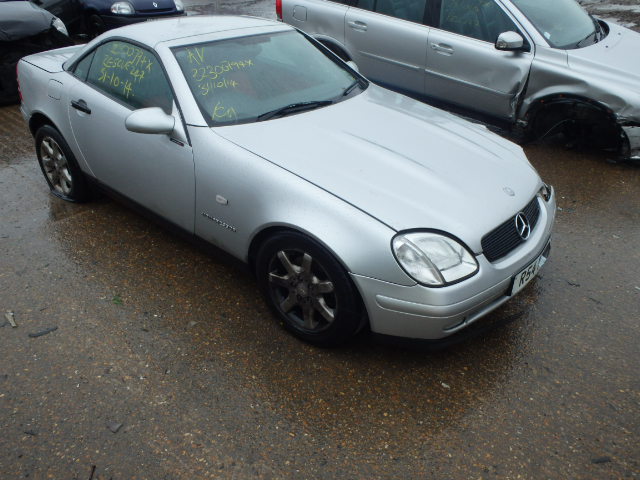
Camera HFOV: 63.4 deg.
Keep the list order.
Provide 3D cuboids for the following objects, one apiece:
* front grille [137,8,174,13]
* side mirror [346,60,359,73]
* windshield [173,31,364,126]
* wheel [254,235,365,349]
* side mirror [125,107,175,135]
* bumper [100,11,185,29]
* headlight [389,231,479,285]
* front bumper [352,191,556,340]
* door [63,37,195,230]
[{"bbox_3d":[-3.032,-4.239,9.569,0.740,0.080,0.090,-25,39,-38],"label":"front grille"},{"bbox_3d":[0.240,-1.257,3.785,0.160,0.130,0.240,24,36,34],"label":"side mirror"},{"bbox_3d":[-0.244,-0.999,3.095,0.700,0.140,1.360,47,46,15],"label":"windshield"},{"bbox_3d":[-0.056,0.213,2.458,0.630,0.620,0.205,24,36,34],"label":"wheel"},{"bbox_3d":[-0.827,-0.580,2.519,0.160,0.130,0.240,24,36,34],"label":"side mirror"},{"bbox_3d":[-3.121,-4.082,9.756,1.620,0.420,0.500,-25,39,-38],"label":"bumper"},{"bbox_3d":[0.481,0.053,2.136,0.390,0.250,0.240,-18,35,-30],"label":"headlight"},{"bbox_3d":[0.831,0.063,2.631,0.520,0.420,1.680,24,36,34],"label":"front bumper"},{"bbox_3d":[-1.036,-0.626,2.988,1.220,0.880,0.290,24,36,34],"label":"door"}]

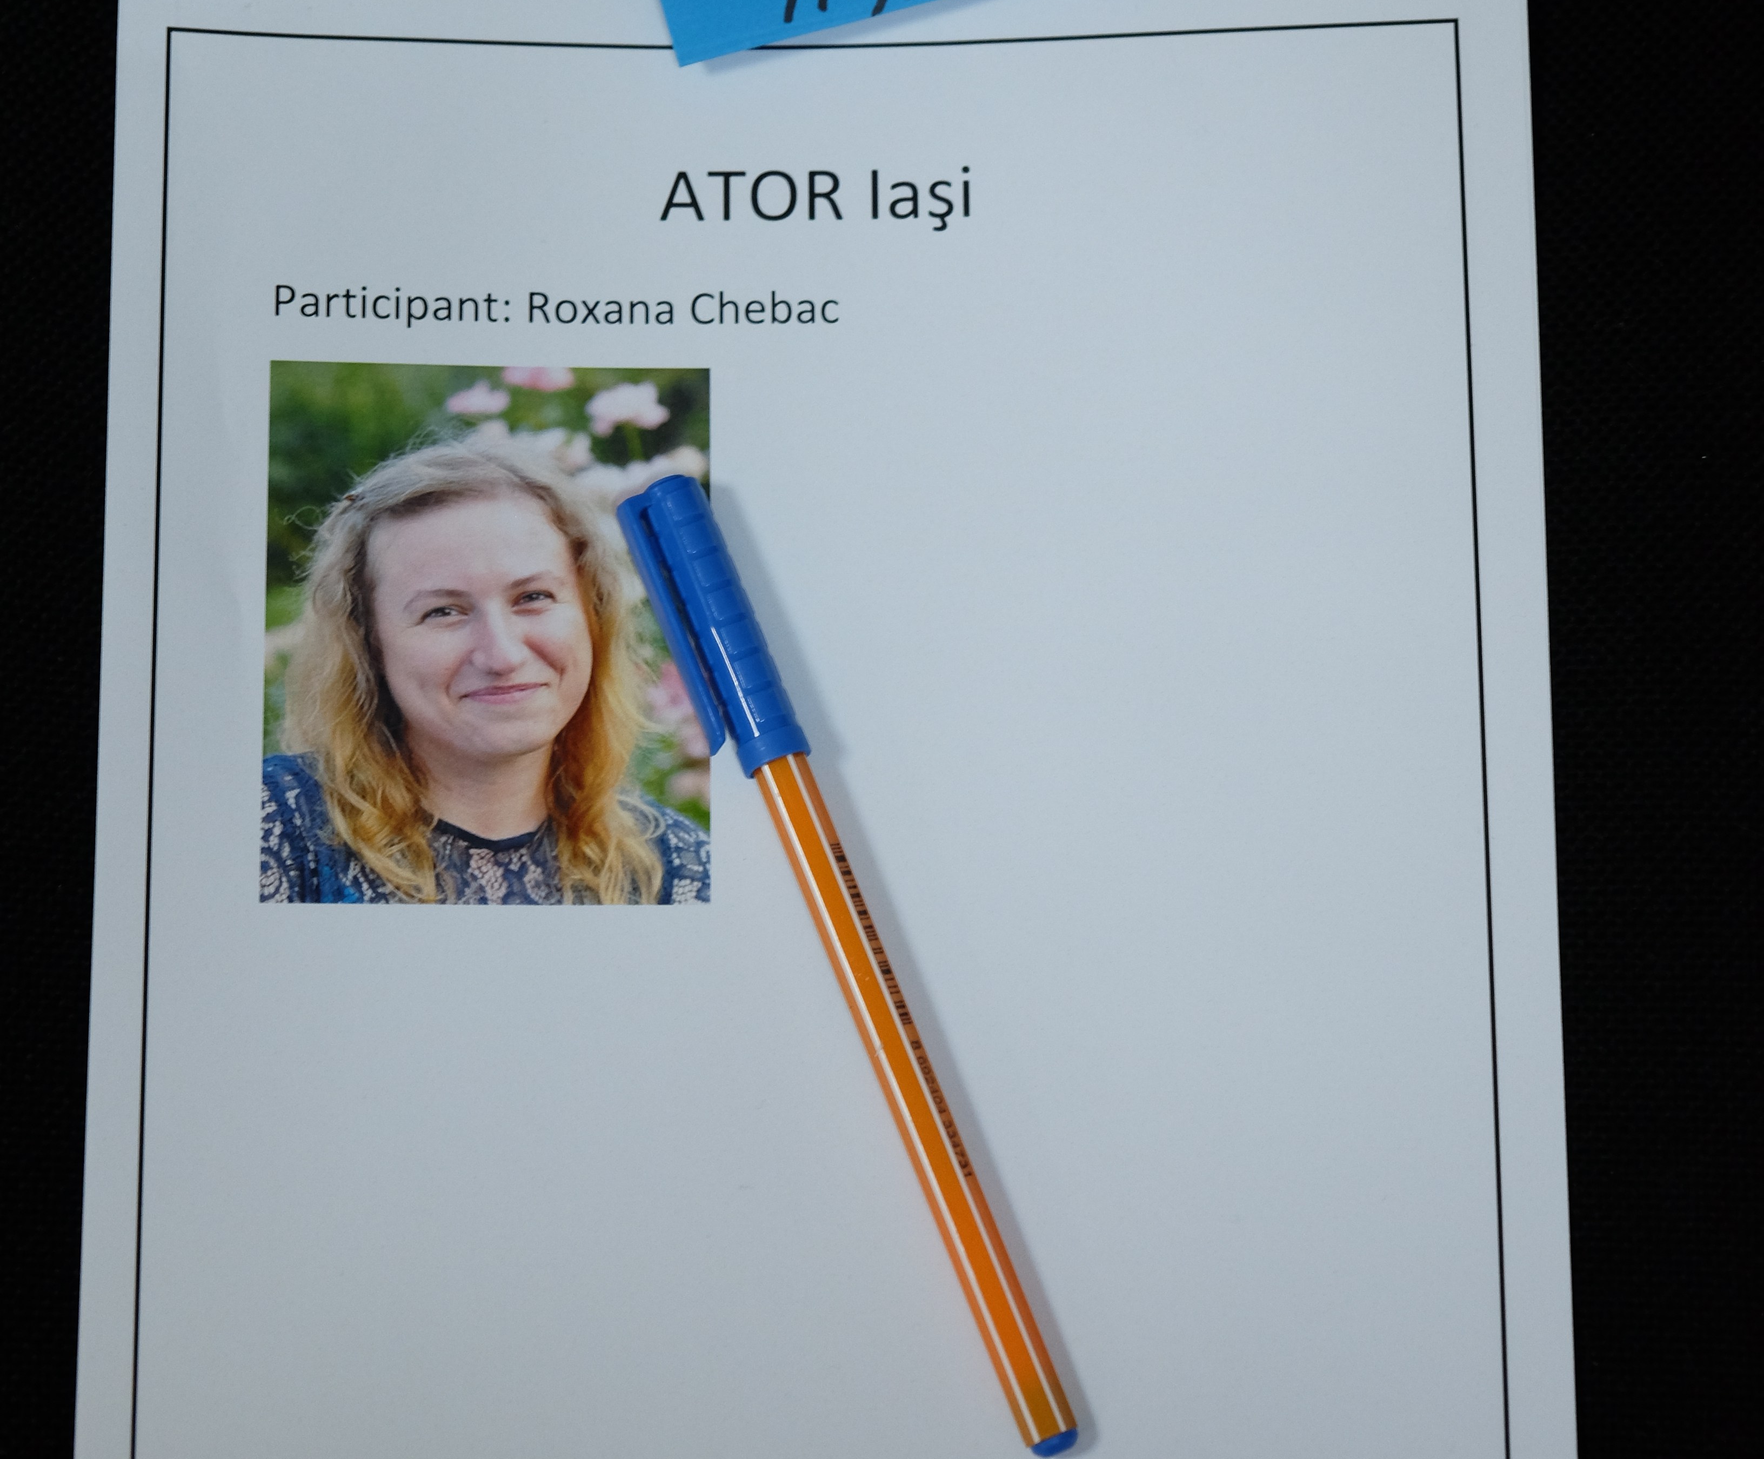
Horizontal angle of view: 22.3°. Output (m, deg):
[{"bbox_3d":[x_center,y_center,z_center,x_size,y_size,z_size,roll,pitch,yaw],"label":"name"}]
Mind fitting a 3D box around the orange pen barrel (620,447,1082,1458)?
[{"bbox_3d":[-0.005,0.033,0.640,0.014,0.010,0.151,-21,80,-5],"label":"orange pen barrel"}]

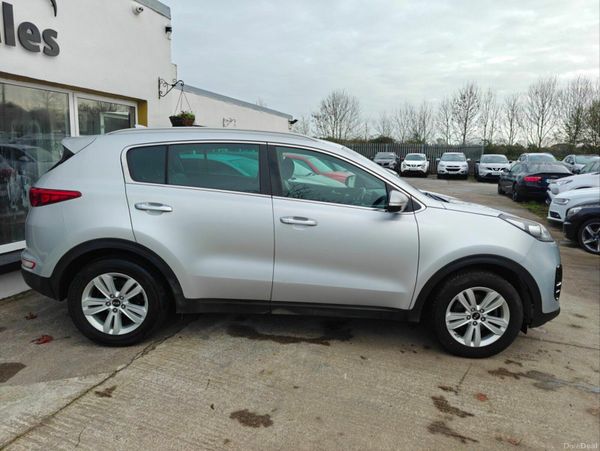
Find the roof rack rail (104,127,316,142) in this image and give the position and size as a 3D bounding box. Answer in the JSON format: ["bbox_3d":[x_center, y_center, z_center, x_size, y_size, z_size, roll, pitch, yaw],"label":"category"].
[{"bbox_3d":[-0.649,-0.682,3.103,1.590,0.085,0.060,2,11,-1],"label":"roof rack rail"}]

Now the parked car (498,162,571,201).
[{"bbox_3d":[8.719,-1.673,15.366,1.850,1.400,4.700,5,11,15],"label":"parked car"}]

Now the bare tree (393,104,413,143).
[{"bbox_3d":[13.177,-11.849,54.696,2.595,7.824,2.595,2,10,0],"label":"bare tree"}]

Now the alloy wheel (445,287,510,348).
[{"bbox_3d":[1.320,0.666,3.167,0.470,0.470,0.180,2,11,-1],"label":"alloy wheel"}]

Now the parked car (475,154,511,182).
[{"bbox_3d":[12.292,-3.705,26.500,1.820,1.600,4.380,6,11,19],"label":"parked car"}]

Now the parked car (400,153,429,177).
[{"bbox_3d":[7.955,-4.143,28.545,1.765,1.565,4.135,5,11,17],"label":"parked car"}]

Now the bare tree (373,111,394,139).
[{"bbox_3d":[11.139,-11.955,56.721,2.964,7.194,2.964,2,10,0],"label":"bare tree"}]

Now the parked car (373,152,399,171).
[{"bbox_3d":[6.392,-4.647,30.930,1.830,1.620,4.400,5,11,16],"label":"parked car"}]

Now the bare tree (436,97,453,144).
[{"bbox_3d":[15.909,-10.008,45.792,1.710,8.040,1.710,6,11,16],"label":"bare tree"}]

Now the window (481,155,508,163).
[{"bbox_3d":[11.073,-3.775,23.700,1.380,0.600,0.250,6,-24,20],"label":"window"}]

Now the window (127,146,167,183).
[{"bbox_3d":[-1.091,-0.434,2.959,0.290,0.270,0.050,2,-4,-1],"label":"window"}]

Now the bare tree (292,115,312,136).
[{"bbox_3d":[0.277,-13.615,64.611,3.074,7.010,3.074,2,10,0],"label":"bare tree"}]

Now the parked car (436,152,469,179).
[{"bbox_3d":[10.160,-3.983,27.500,1.840,1.660,4.410,6,11,19],"label":"parked car"}]

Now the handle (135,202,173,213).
[{"bbox_3d":[-1.019,-0.128,2.908,0.255,0.055,0.050,2,11,-1],"label":"handle"}]

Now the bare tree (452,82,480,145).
[{"bbox_3d":[17.970,-10.429,44.682,2.940,9.440,2.940,6,11,16],"label":"bare tree"}]

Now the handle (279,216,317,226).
[{"bbox_3d":[-0.005,-0.029,2.921,0.250,0.055,0.050,2,11,-1],"label":"handle"}]

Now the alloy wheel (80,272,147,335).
[{"bbox_3d":[-1.348,0.564,3.121,0.470,0.470,0.180,2,11,-1],"label":"alloy wheel"}]

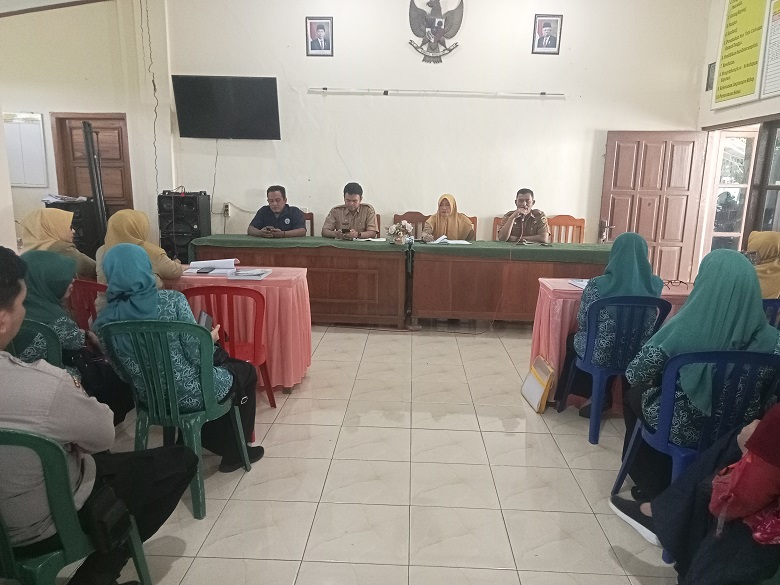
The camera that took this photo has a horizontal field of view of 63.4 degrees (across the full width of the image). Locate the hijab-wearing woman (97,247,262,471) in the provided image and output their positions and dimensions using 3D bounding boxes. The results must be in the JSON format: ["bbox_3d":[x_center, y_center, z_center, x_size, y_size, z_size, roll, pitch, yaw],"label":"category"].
[{"bbox_3d":[-0.860,0.325,2.855,0.540,1.130,0.740,5,11,20],"label":"hijab-wearing woman"}]

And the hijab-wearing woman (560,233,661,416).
[{"bbox_3d":[1.293,0.207,3.727,0.500,1.150,0.650,1,10,-2],"label":"hijab-wearing woman"}]

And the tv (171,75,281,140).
[{"bbox_3d":[-1.765,-2.010,6.861,1.130,0.650,0.080,2,23,2],"label":"tv"}]

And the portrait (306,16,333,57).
[{"bbox_3d":[-0.776,-2.829,6.977,0.297,0.407,0.030,2,10,2],"label":"portrait"}]

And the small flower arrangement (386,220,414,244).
[{"bbox_3d":[0.104,-0.585,6.194,0.260,0.240,0.220,2,10,2],"label":"small flower arrangement"}]

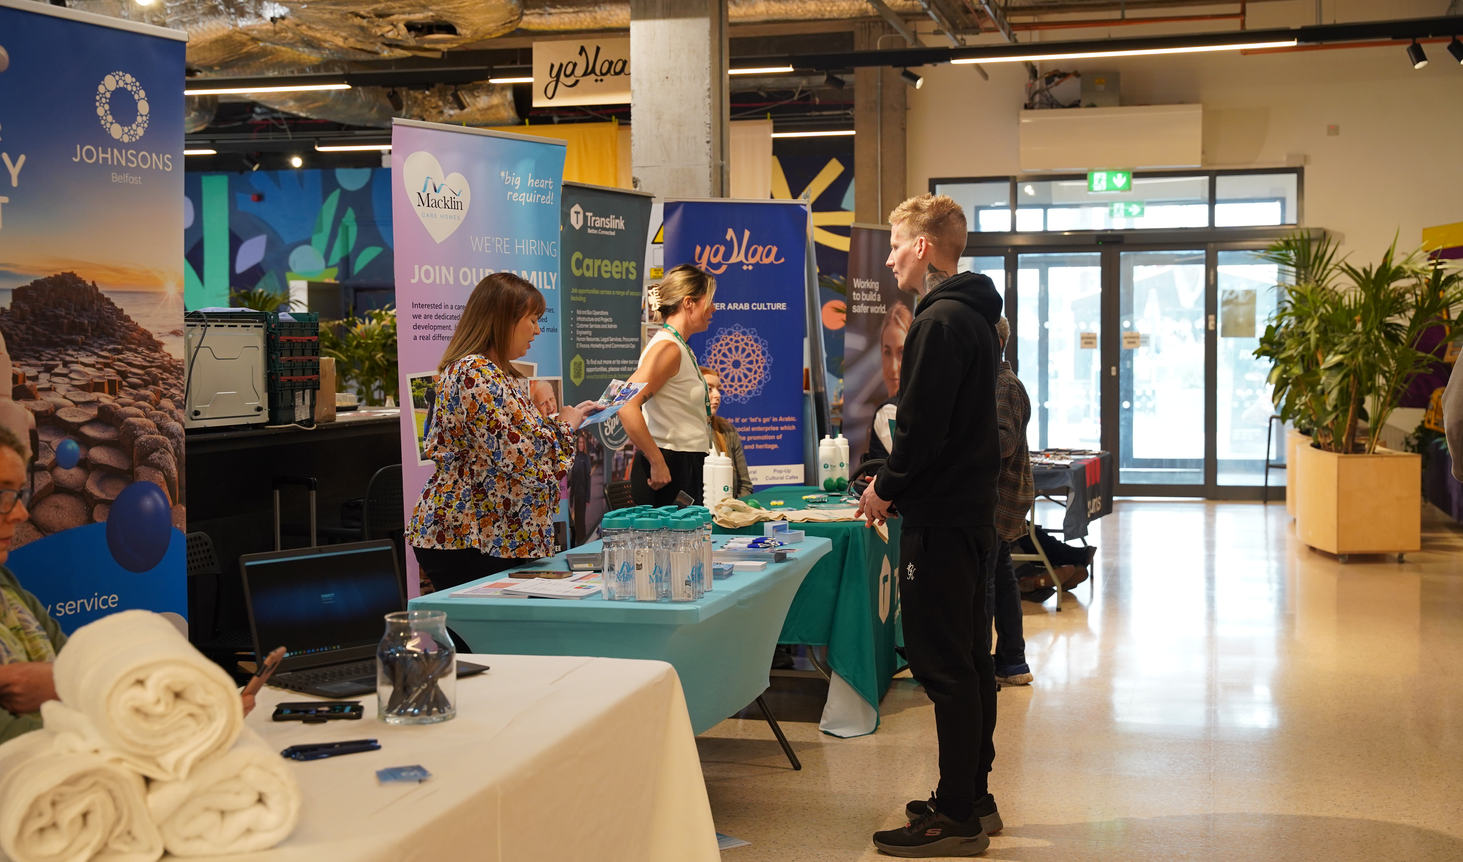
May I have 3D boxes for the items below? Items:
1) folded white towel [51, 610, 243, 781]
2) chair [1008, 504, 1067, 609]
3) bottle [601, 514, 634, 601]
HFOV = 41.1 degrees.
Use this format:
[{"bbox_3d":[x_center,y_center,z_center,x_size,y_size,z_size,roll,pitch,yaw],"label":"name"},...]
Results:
[{"bbox_3d":[-0.769,0.339,2.546,0.170,0.150,0.380,-1,3,-25],"label":"folded white towel"},{"bbox_3d":[1.627,0.601,10.532,0.480,0.680,0.450,1,2,13],"label":"chair"},{"bbox_3d":[-0.300,0.326,5.092,0.075,0.222,0.075,0,2,13],"label":"bottle"}]

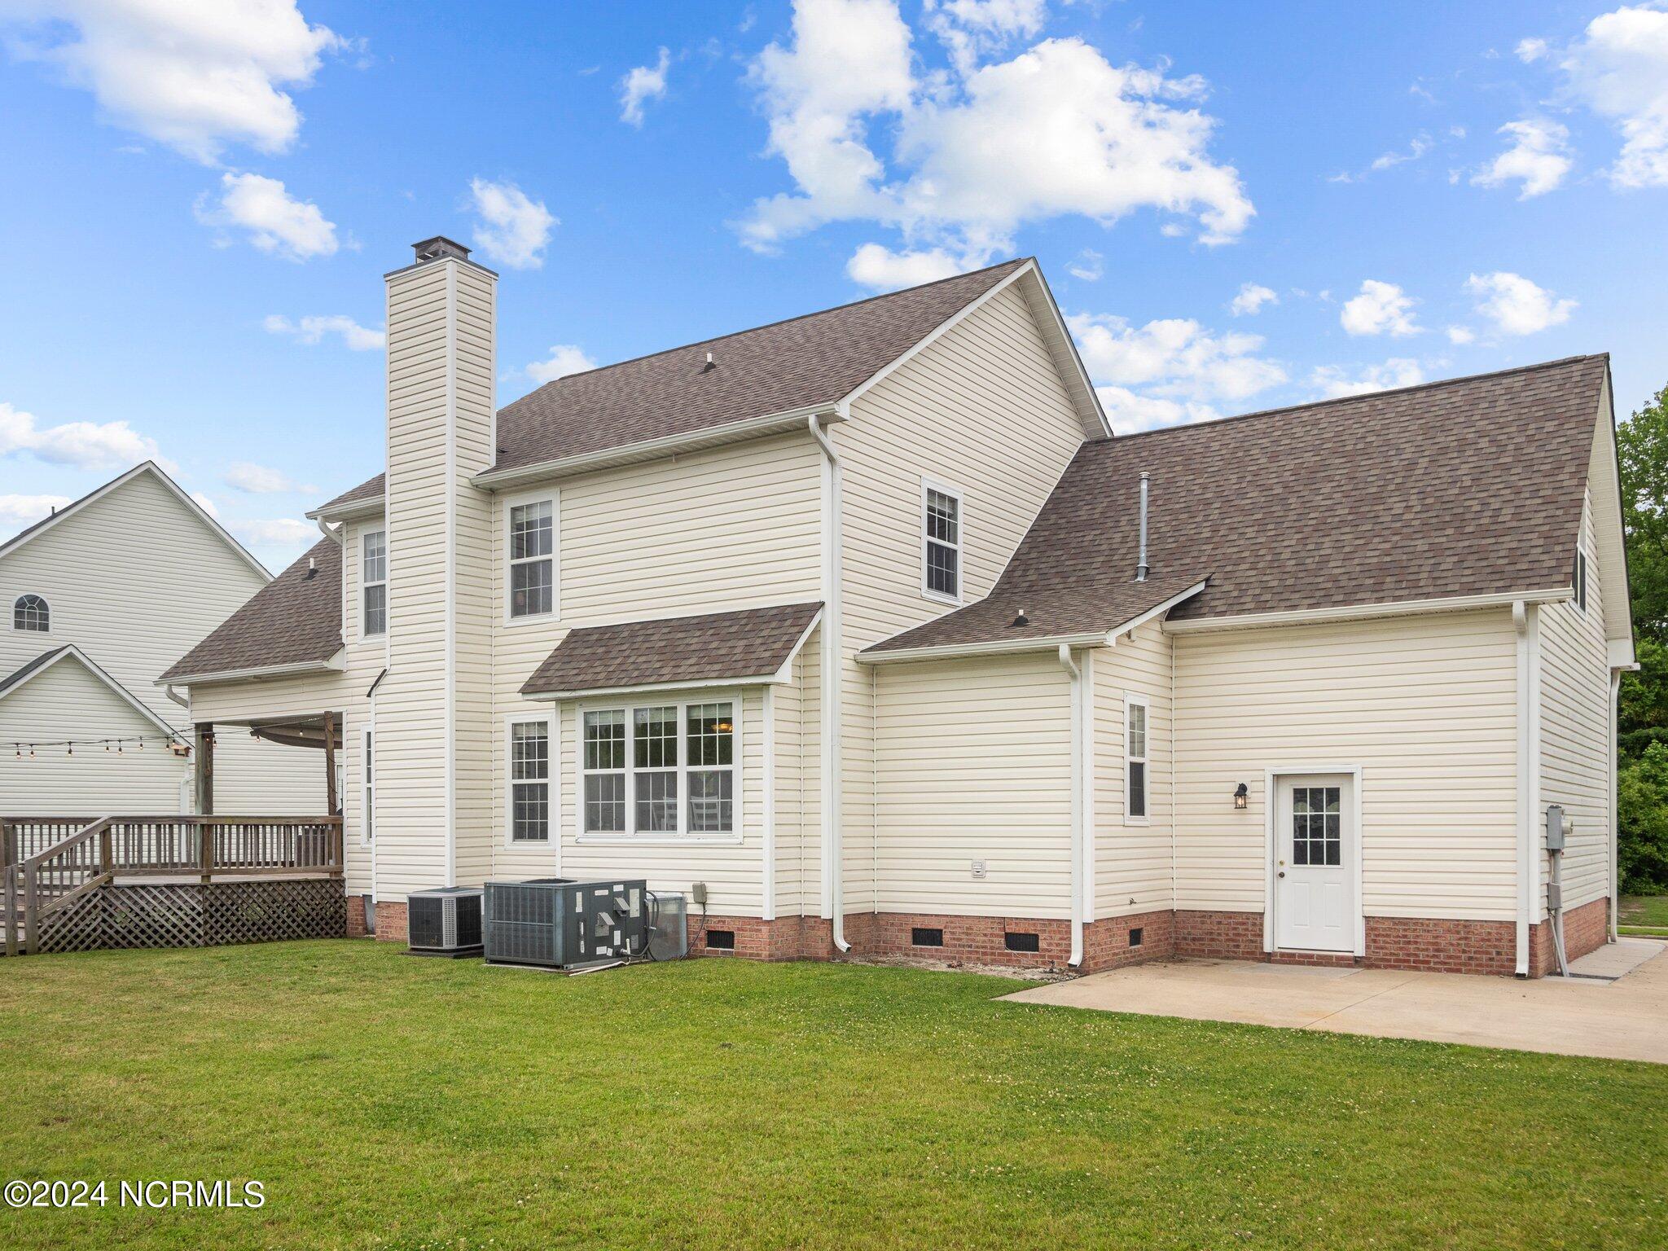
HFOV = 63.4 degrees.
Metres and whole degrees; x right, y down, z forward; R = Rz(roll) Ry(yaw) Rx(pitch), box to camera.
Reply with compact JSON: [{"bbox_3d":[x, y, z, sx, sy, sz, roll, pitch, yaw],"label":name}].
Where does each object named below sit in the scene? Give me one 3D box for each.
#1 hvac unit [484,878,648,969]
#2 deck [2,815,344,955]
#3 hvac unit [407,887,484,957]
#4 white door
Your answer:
[{"bbox_3d":[-2.943,3.252,14.863,1.200,0.882,1.270,-3,-6,34],"label":"hvac unit"},{"bbox_3d":[-9.455,3.567,19.031,3.227,1.710,4.866,-3,-6,34],"label":"deck"},{"bbox_3d":[-4.667,3.540,16.288,0.630,0.675,0.630,-3,-6,34],"label":"hvac unit"},{"bbox_3d":[5.522,2.719,15.469,0.887,2.031,0.090,-3,-6,34],"label":"white door"}]

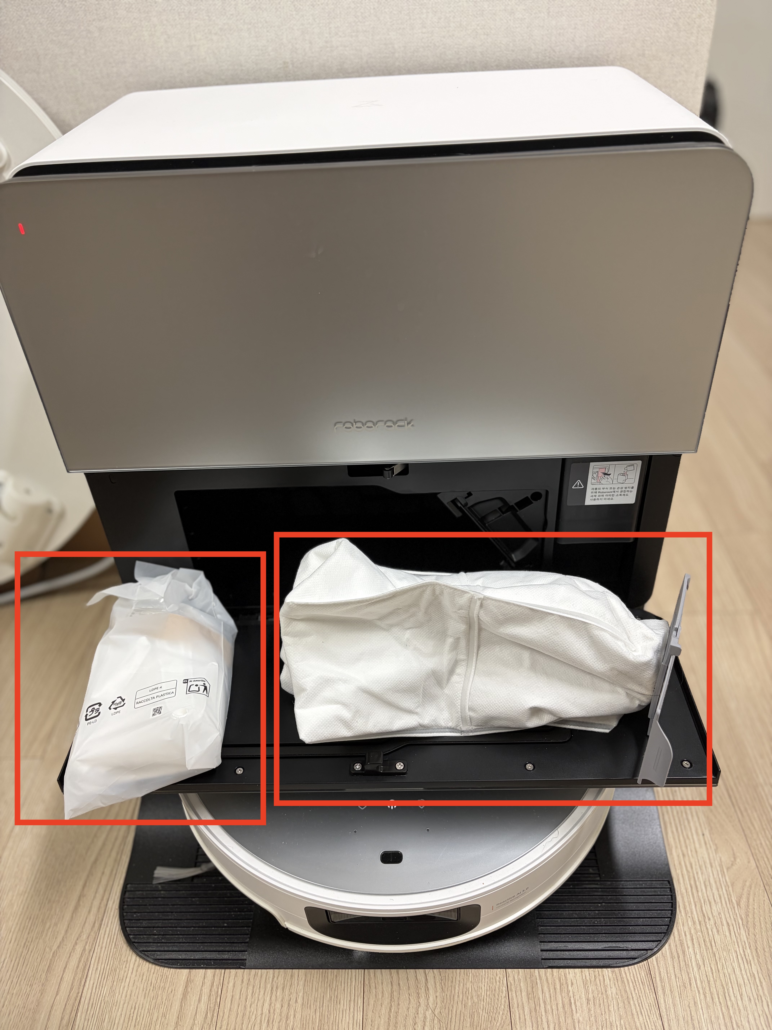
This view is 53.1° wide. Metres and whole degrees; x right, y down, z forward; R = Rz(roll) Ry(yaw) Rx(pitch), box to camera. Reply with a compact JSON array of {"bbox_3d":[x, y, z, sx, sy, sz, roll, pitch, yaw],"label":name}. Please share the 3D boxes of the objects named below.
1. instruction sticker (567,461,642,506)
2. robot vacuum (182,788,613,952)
[{"bbox_3d":[0.147,-0.021,0.523,0.046,0.035,0.001,-2,37,3],"label":"instruction sticker"},{"bbox_3d":[0.008,0.167,0.629,0.350,0.080,0.351,-2,37,3],"label":"robot vacuum"}]

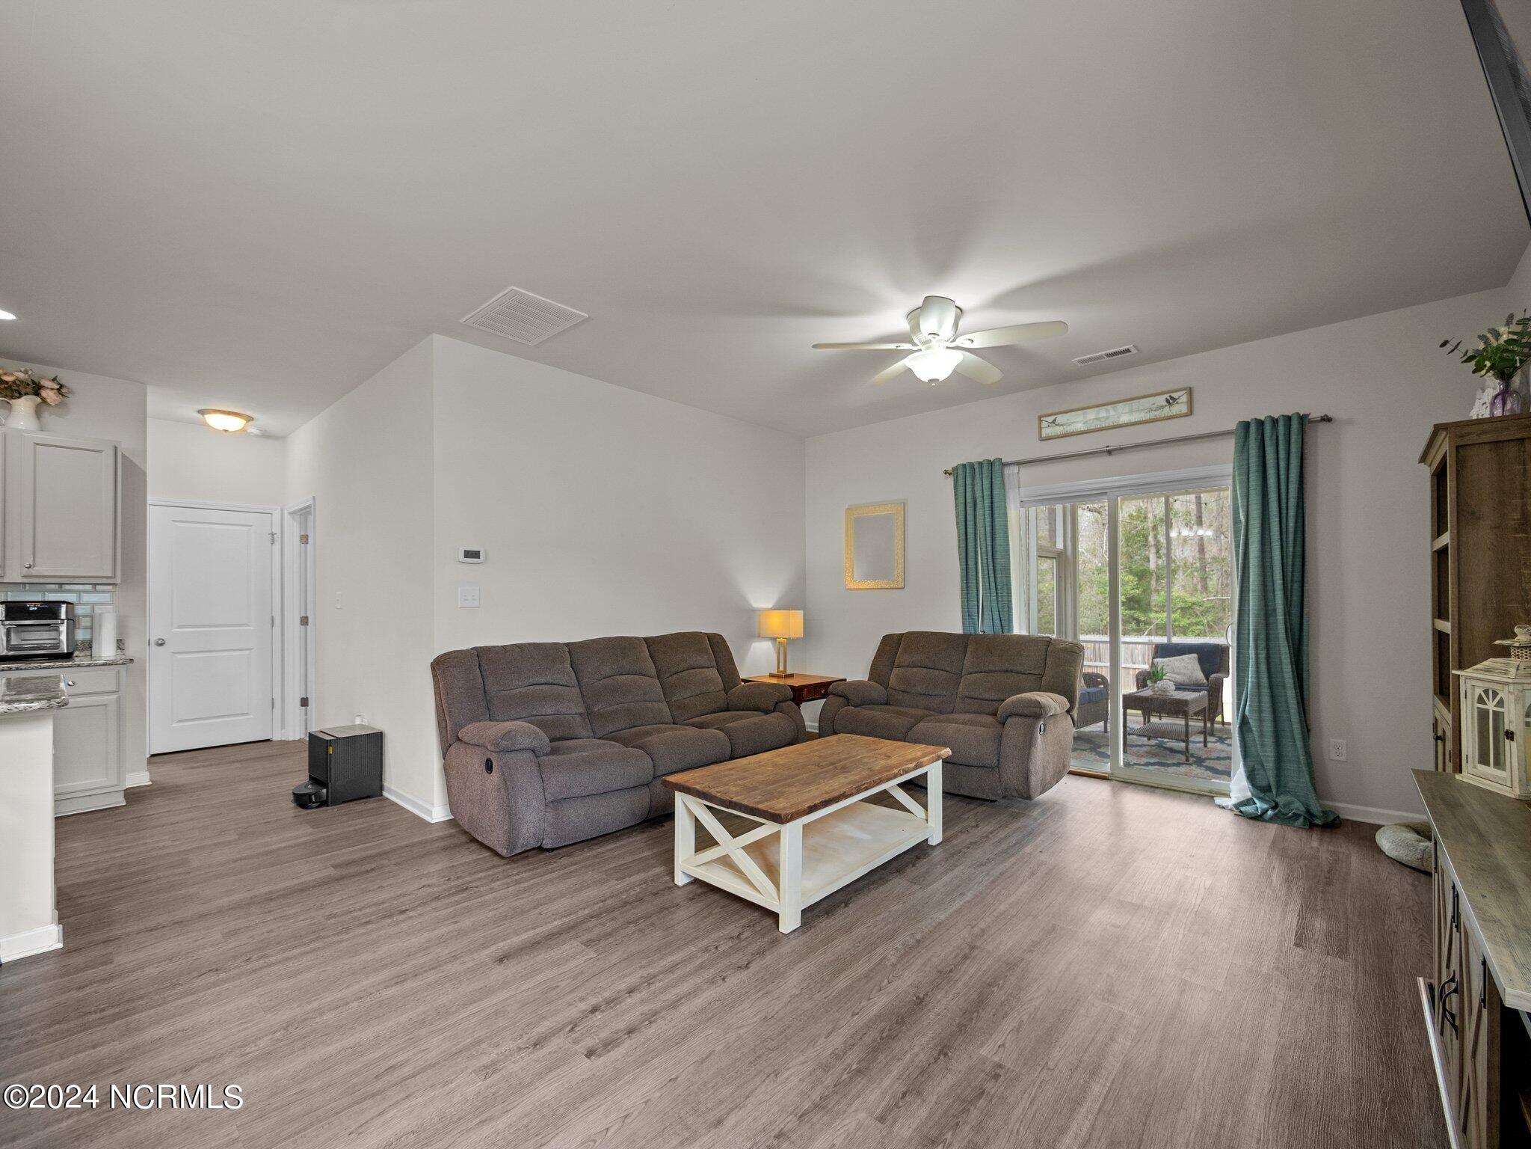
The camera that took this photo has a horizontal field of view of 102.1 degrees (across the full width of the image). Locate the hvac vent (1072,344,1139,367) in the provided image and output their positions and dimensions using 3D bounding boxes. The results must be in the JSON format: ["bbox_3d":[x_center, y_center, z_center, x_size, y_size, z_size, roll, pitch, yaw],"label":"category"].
[{"bbox_3d":[2.178,-1.390,3.964,0.355,0.020,0.150,-2,-2,41],"label":"hvac vent"}]

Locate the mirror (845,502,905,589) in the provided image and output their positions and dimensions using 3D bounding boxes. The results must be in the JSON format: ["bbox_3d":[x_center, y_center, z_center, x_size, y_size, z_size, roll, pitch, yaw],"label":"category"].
[{"bbox_3d":[0.937,-0.238,5.367,0.600,0.735,0.030,-2,-2,41],"label":"mirror"}]

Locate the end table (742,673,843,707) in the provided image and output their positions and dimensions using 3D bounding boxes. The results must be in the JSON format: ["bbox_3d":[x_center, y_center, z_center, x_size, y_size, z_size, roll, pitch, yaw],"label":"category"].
[{"bbox_3d":[0.246,1.126,5.069,0.580,0.540,0.600,1,-3,-45],"label":"end table"}]

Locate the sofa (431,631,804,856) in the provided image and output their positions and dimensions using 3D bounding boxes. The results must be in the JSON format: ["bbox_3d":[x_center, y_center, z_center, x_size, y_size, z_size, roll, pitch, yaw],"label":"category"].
[{"bbox_3d":[-0.734,0.904,3.971,0.900,0.960,2.270,-2,-2,41],"label":"sofa"}]

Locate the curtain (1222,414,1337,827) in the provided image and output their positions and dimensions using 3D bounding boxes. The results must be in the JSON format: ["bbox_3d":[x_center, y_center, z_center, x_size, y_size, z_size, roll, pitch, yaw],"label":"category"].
[{"bbox_3d":[2.868,0.208,3.506,0.470,2.230,0.300,-2,-2,41],"label":"curtain"}]

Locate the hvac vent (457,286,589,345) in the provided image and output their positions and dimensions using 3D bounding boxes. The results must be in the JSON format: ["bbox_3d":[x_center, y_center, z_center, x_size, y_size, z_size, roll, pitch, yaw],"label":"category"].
[{"bbox_3d":[-1.303,-1.365,3.342,0.595,0.020,0.420,-2,-2,41],"label":"hvac vent"}]

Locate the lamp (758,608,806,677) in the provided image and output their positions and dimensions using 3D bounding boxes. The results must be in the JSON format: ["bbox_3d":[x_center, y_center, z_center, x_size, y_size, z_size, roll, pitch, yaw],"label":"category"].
[{"bbox_3d":[0.135,0.586,5.177,0.350,0.570,0.170,-2,-2,41],"label":"lamp"}]

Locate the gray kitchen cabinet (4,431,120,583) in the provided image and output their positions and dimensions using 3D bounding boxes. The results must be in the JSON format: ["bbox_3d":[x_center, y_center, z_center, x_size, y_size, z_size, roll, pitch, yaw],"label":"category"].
[{"bbox_3d":[-4.388,-0.390,3.876,0.330,0.900,0.470,-2,-2,41],"label":"gray kitchen cabinet"}]

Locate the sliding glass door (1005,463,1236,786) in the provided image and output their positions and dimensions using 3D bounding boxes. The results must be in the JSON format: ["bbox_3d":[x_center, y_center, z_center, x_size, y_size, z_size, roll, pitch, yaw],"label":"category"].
[{"bbox_3d":[2.390,0.357,4.229,1.460,1.990,0.120,-2,-2,41],"label":"sliding glass door"}]

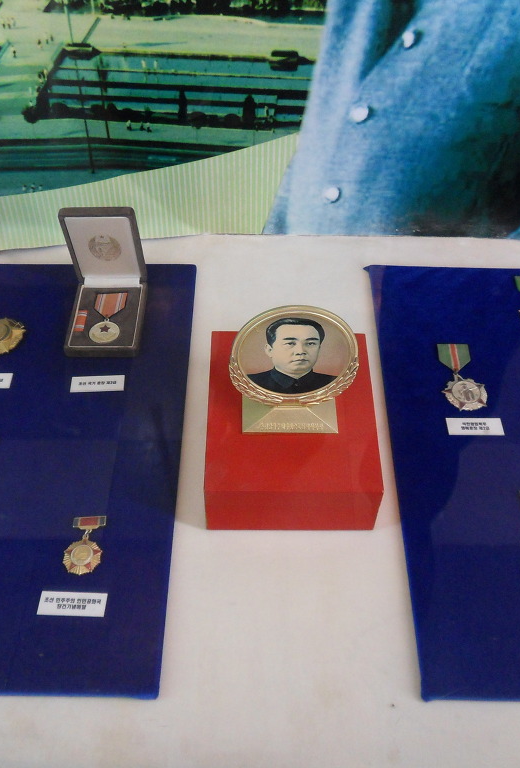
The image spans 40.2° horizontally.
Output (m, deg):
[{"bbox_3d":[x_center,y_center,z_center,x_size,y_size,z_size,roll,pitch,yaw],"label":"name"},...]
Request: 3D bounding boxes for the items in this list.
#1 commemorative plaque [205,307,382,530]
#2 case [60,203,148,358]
[{"bbox_3d":[0.030,0.044,0.711,0.159,0.074,0.187,0,51,0],"label":"commemorative plaque"},{"bbox_3d":[-0.179,-0.114,0.798,0.082,0.123,0.116,0,51,0],"label":"case"}]

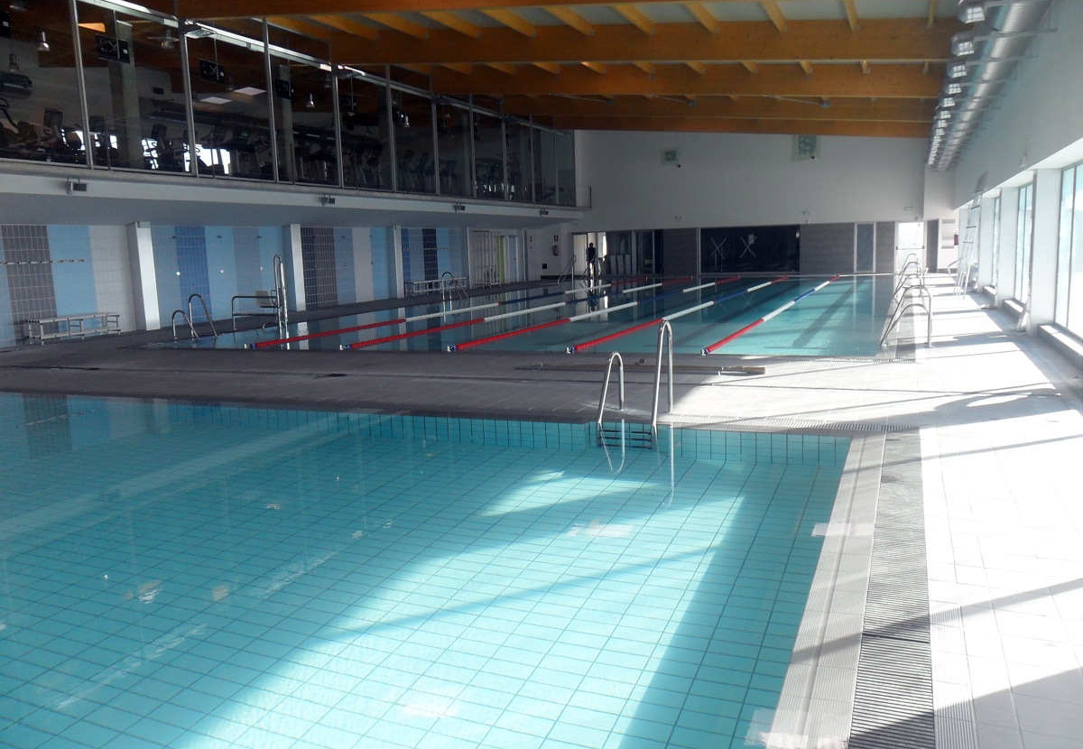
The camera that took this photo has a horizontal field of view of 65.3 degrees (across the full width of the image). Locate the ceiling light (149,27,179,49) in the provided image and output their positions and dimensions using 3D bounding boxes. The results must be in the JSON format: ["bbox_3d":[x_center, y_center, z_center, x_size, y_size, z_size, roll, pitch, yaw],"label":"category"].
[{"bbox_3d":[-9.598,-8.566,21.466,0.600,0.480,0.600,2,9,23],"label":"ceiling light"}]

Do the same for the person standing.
[{"bbox_3d":[2.535,-5.777,42.704,0.540,1.770,0.360,0,9,15],"label":"person standing"}]

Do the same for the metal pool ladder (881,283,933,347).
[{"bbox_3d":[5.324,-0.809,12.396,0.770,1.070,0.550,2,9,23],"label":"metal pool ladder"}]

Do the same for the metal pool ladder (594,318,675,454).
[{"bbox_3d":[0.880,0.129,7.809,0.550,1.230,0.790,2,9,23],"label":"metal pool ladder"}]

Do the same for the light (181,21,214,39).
[{"bbox_3d":[-7.460,-7.480,18.351,0.550,0.220,0.360,2,9,23],"label":"light"}]

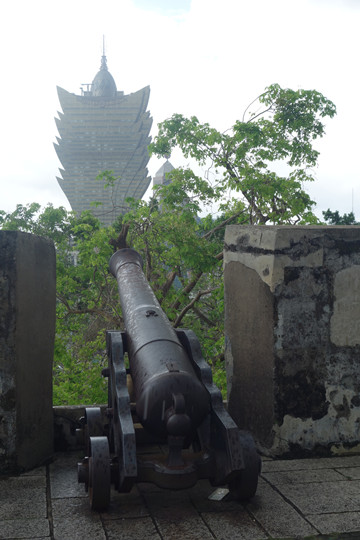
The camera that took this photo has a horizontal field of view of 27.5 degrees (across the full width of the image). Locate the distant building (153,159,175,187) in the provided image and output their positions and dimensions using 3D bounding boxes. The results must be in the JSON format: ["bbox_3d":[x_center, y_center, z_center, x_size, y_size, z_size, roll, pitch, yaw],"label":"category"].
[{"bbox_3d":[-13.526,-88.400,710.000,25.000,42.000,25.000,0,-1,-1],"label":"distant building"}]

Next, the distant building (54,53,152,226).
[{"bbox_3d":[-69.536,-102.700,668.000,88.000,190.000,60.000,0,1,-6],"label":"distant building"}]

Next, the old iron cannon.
[{"bbox_3d":[-0.310,0.640,6.050,1.180,1.660,3.250,0,1,-11],"label":"old iron cannon"}]

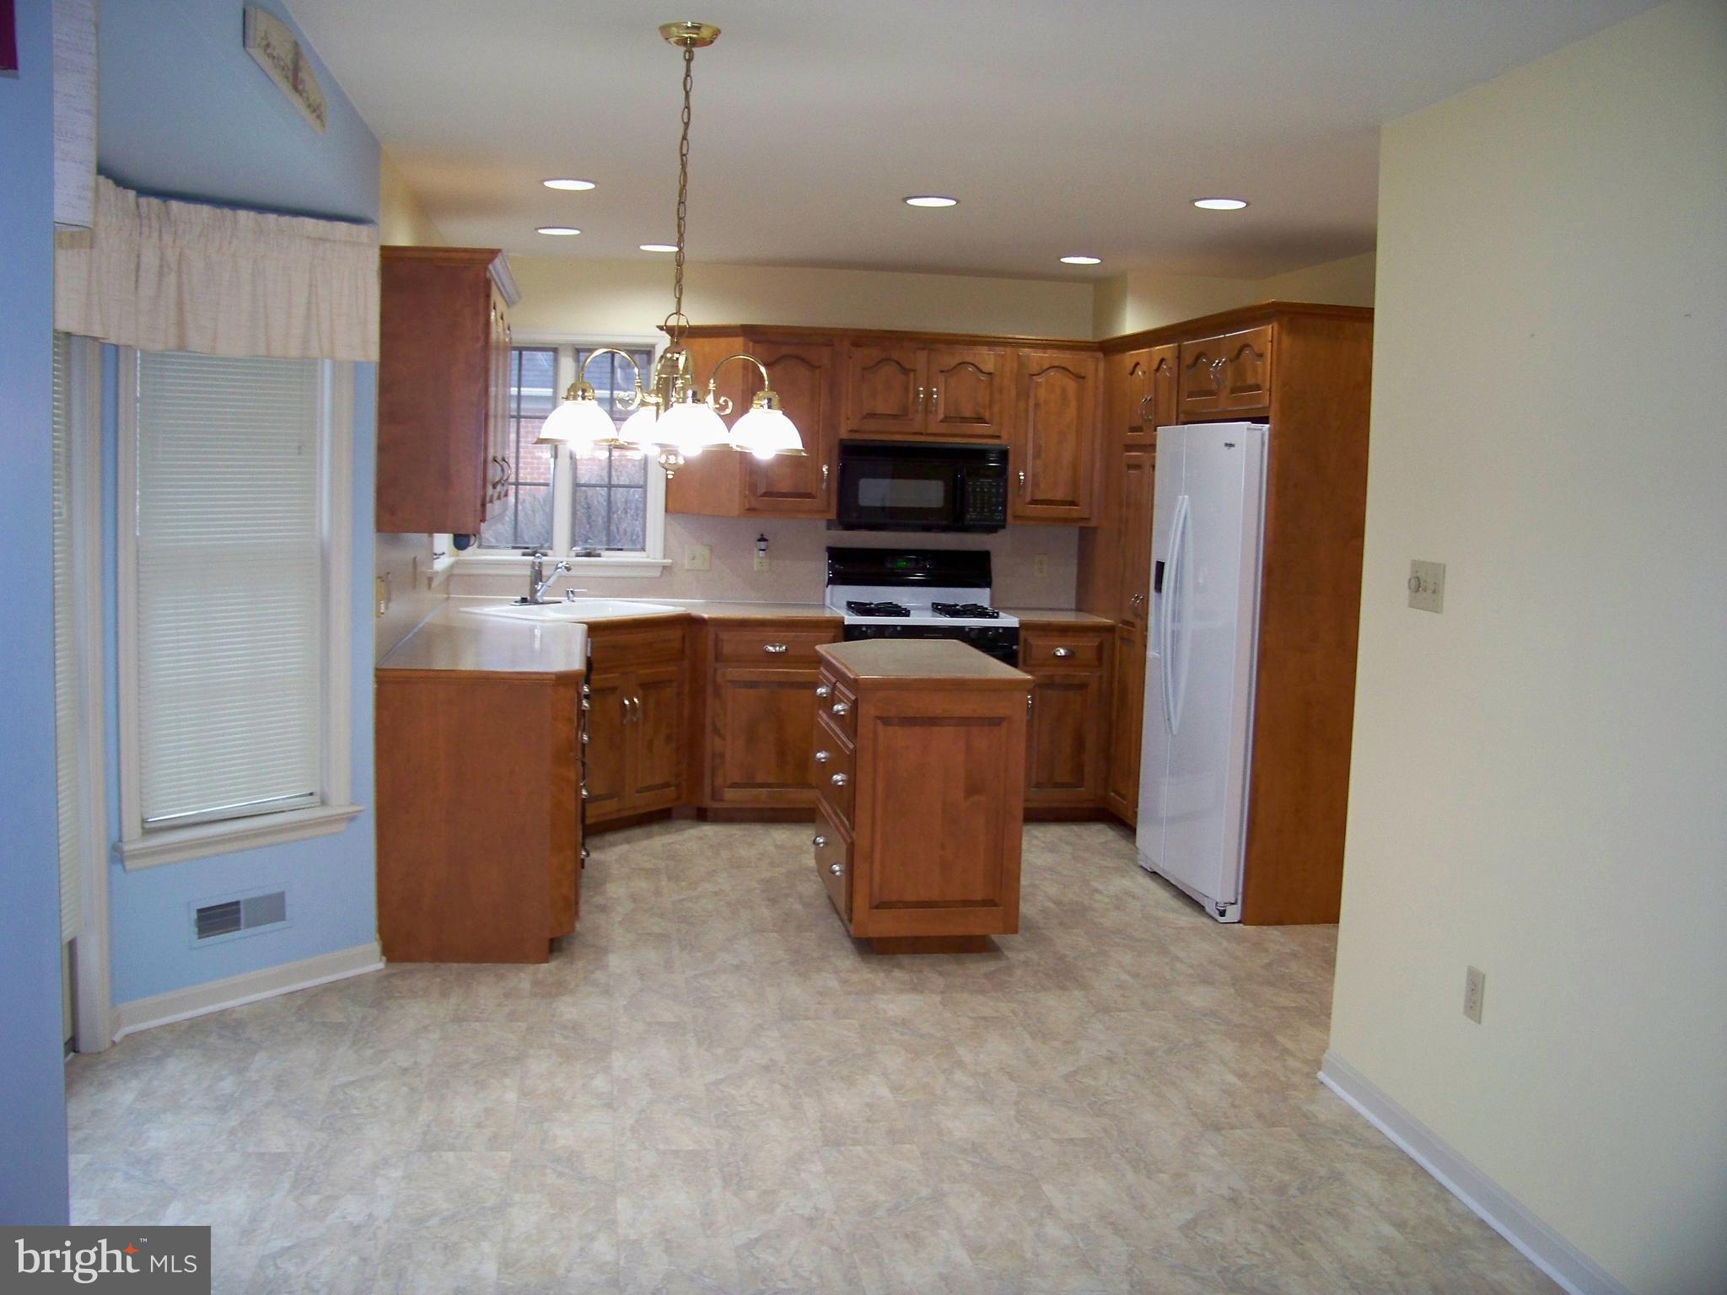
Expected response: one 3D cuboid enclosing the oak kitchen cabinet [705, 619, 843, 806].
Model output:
[{"bbox_3d":[-0.423,0.275,7.270,0.585,0.850,0.610,1,6,-9],"label":"oak kitchen cabinet"}]

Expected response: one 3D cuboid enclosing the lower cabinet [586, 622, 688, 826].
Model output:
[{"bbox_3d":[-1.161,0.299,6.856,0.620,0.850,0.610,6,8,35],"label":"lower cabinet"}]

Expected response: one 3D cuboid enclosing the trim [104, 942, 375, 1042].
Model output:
[{"bbox_3d":[-1.683,0.950,4.610,0.028,0.083,0.840,6,8,36],"label":"trim"}]

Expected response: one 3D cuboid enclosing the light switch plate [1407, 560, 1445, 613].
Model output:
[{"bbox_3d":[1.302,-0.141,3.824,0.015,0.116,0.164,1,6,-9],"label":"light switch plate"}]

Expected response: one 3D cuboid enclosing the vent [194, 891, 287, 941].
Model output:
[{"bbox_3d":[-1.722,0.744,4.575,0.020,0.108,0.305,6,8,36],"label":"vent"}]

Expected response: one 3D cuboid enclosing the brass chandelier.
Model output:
[{"bbox_3d":[-0.384,-0.809,3.369,0.566,0.903,0.566,1,6,-9],"label":"brass chandelier"}]

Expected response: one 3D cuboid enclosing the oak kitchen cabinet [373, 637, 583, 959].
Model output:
[{"bbox_3d":[-1.269,0.454,5.656,0.615,0.914,1.300,1,6,-9],"label":"oak kitchen cabinet"}]

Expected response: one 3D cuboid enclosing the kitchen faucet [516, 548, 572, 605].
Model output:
[{"bbox_3d":[-1.356,-0.293,7.041,0.200,0.230,0.190,6,8,35],"label":"kitchen faucet"}]

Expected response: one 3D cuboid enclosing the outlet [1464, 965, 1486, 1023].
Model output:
[{"bbox_3d":[1.329,0.758,3.590,0.010,0.115,0.072,1,6,-9],"label":"outlet"}]

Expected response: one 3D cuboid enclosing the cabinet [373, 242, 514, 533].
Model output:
[{"bbox_3d":[-1.331,-0.812,5.368,0.358,0.842,1.035,1,6,-9],"label":"cabinet"}]

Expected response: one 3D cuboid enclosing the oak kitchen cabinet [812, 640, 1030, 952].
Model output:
[{"bbox_3d":[0.149,0.485,5.649,0.580,0.914,1.130,1,6,-9],"label":"oak kitchen cabinet"}]

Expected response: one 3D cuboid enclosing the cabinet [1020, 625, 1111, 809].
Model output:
[{"bbox_3d":[0.838,0.290,7.591,0.390,0.855,0.620,1,6,-9],"label":"cabinet"}]

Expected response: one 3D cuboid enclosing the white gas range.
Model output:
[{"bbox_3d":[0.243,0.168,7.337,0.765,1.176,0.670,1,6,-9],"label":"white gas range"}]

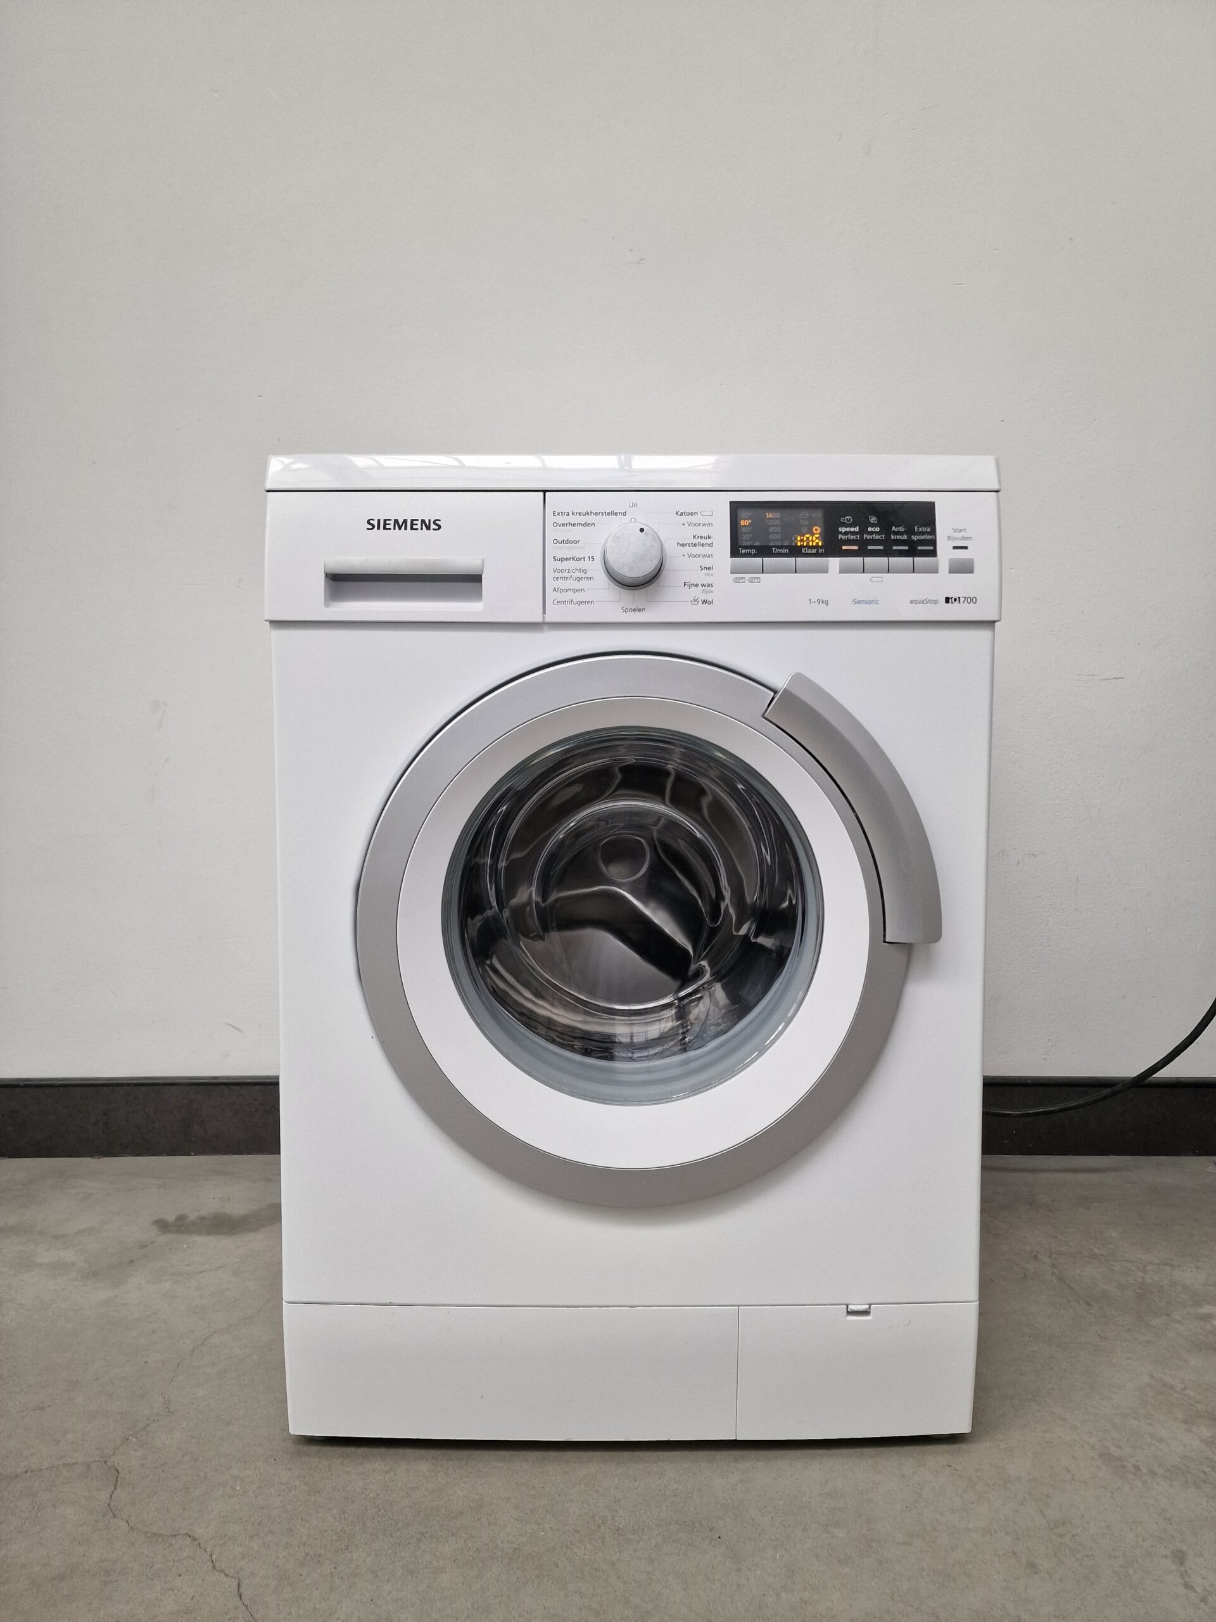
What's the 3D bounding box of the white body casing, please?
[{"bbox_3d":[0.020,0.115,1.173,0.598,0.840,0.605,0,3,0],"label":"white body casing"}]

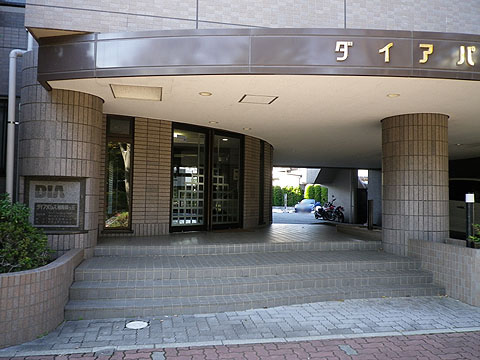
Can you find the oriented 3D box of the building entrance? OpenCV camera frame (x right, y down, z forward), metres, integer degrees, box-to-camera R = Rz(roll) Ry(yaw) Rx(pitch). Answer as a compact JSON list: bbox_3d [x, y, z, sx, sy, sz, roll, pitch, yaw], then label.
[{"bbox_3d":[-0.633,0.005,8.043,1.938,2.091,0.250,3,-3,-45],"label":"building entrance"}]

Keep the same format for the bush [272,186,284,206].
[{"bbox_3d":[3.621,1.553,37.000,1.150,2.000,1.100,1,-2,-15],"label":"bush"}]

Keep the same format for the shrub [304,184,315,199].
[{"bbox_3d":[6.712,1.478,37.500,1.000,2.100,1.000,1,-2,-15],"label":"shrub"}]

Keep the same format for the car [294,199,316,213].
[{"bbox_3d":[5.733,2.159,32.500,1.720,1.350,4.300,0,-2,24],"label":"car"}]

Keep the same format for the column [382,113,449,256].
[{"bbox_3d":[3.015,0.107,6.704,1.051,2.285,1.051,1,-2,-15],"label":"column"}]

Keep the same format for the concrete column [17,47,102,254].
[{"bbox_3d":[-2.579,-0.300,5.620,1.071,2.856,1.071,1,-2,-15],"label":"concrete column"}]

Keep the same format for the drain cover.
[{"bbox_3d":[-1.039,1.464,3.899,0.240,0.030,0.240,1,-2,-15],"label":"drain cover"}]

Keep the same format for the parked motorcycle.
[{"bbox_3d":[4.011,1.330,17.500,0.780,1.130,1.950,2,-3,-27],"label":"parked motorcycle"}]

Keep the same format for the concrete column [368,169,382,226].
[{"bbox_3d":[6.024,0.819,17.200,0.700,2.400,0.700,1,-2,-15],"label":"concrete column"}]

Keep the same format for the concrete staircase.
[{"bbox_3d":[0.276,1.262,5.330,4.743,0.537,1.714,1,-2,-15],"label":"concrete staircase"}]

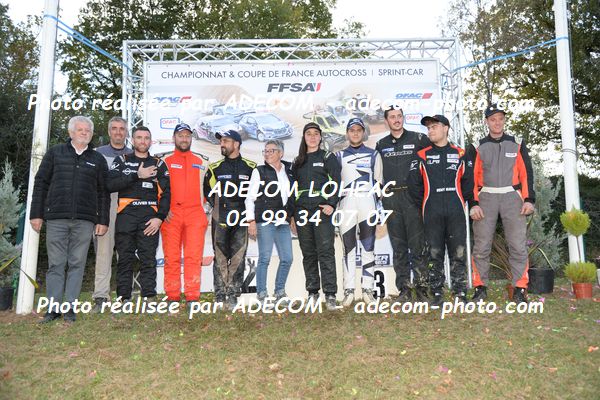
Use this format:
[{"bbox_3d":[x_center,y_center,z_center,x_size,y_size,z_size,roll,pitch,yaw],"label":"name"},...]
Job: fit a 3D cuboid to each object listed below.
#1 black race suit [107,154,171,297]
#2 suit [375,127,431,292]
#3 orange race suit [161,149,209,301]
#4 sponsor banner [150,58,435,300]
[{"bbox_3d":[-1.574,0.248,5.220,0.620,1.420,0.380,0,-5,-7],"label":"black race suit"},{"bbox_3d":[1.038,0.113,5.330,0.580,1.620,0.360,-1,-5,6],"label":"suit"},{"bbox_3d":[-1.148,0.231,5.300,0.550,1.500,0.360,0,-5,-5],"label":"orange race suit"},{"bbox_3d":[-0.116,-0.337,6.900,3.830,3.000,0.060,-1,-5,0],"label":"sponsor banner"}]

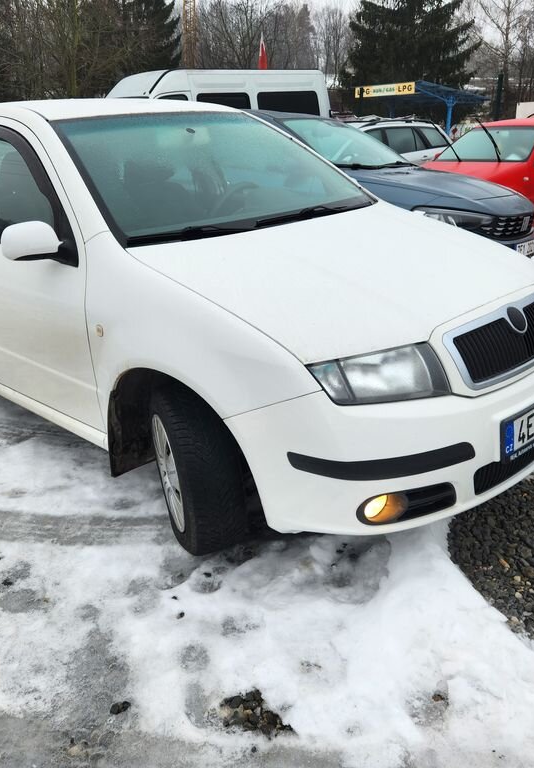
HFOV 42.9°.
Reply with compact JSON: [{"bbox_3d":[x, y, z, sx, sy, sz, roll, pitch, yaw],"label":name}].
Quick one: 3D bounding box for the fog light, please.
[{"bbox_3d":[0.311,0.335,1.851,0.075,0.080,0.105,17,28,41],"label":"fog light"}]

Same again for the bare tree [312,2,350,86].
[{"bbox_3d":[5.037,-26.532,53.968,3.100,7.200,3.100,-1,20,0],"label":"bare tree"}]

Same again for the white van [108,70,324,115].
[{"bbox_3d":[-1.500,-4.980,13.700,5.350,2.470,1.990,-13,23,-29],"label":"white van"}]

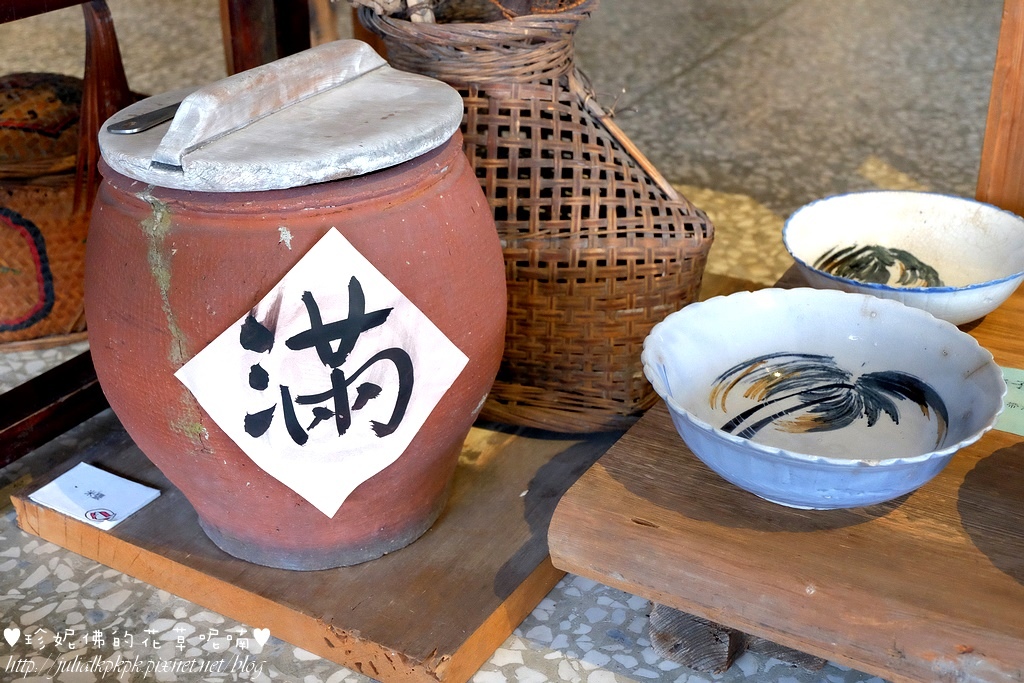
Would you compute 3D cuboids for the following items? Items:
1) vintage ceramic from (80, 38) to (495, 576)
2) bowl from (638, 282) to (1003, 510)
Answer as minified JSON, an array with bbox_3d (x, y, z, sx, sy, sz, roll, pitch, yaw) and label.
[{"bbox_3d":[-0.161,-0.035,0.954,0.316,0.362,0.316,-9,29,-17],"label":"vintage ceramic"},{"bbox_3d":[0.222,0.050,0.915,0.252,0.078,0.252,0,28,0],"label":"bowl"}]

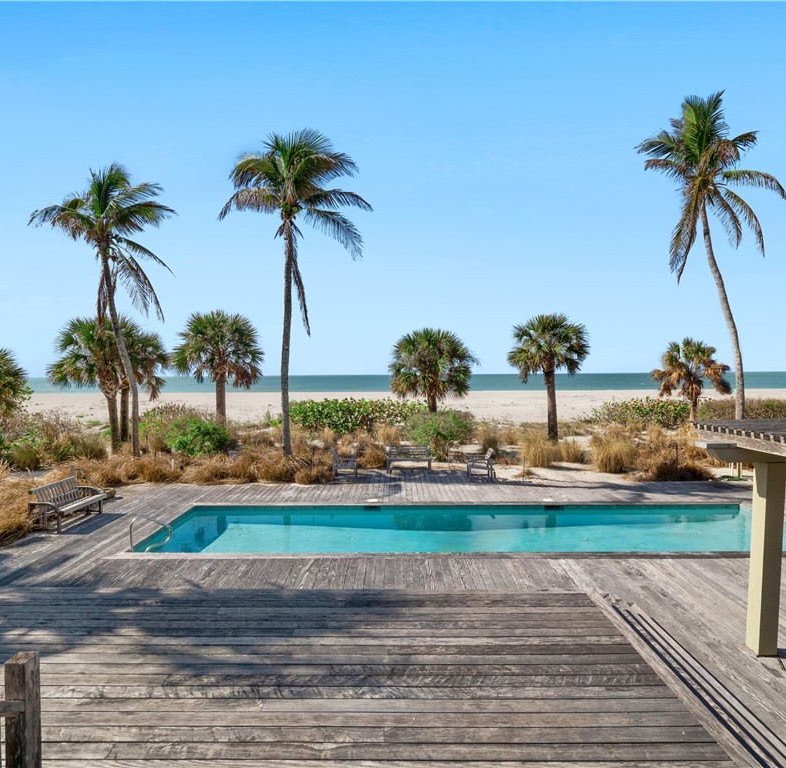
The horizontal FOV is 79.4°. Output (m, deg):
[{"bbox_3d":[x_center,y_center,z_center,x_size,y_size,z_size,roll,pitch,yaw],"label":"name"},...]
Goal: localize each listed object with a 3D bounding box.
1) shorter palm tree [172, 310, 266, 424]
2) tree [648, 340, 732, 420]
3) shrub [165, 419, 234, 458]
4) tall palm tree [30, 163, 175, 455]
[{"bbox_3d":[-7.898,-0.383,21.300,4.140,5.850,4.000,0,1,0],"label":"shorter palm tree"},{"bbox_3d":[14.901,0.059,23.308,3.900,4.700,3.800,0,1,0],"label":"tree"},{"bbox_3d":[-7.483,1.973,18.442,2.650,1.450,2.200,0,1,0],"label":"shrub"},{"bbox_3d":[-11.355,-2.912,18.500,5.710,11.490,5.600,0,1,0],"label":"tall palm tree"}]

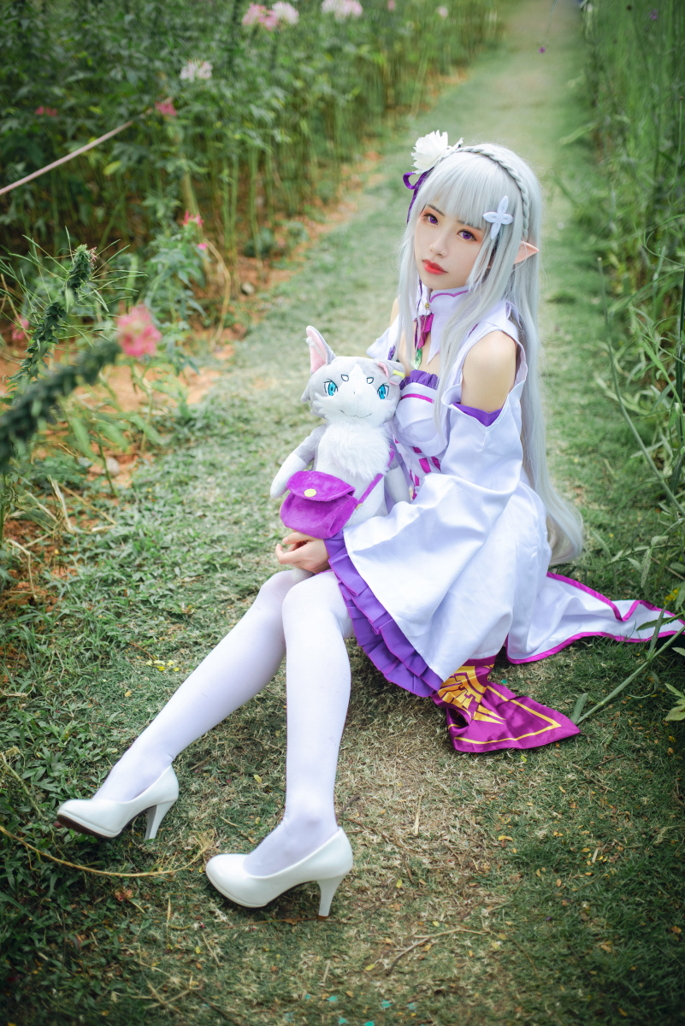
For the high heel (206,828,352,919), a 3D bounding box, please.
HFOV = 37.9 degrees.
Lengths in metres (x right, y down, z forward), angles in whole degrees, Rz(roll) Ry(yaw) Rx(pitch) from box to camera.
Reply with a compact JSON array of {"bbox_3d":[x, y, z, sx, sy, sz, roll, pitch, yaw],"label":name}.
[{"bbox_3d":[-0.097,0.497,1.448,0.222,0.155,0.080,10,32,16],"label":"high heel"}]

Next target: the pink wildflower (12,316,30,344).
[{"bbox_3d":[-0.840,-0.476,2.600,0.055,0.065,0.055,-10,32,-16],"label":"pink wildflower"}]

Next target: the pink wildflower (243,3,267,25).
[{"bbox_3d":[-0.358,-2.054,4.100,0.100,0.090,0.100,-2,31,-4],"label":"pink wildflower"}]

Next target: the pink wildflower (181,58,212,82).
[{"bbox_3d":[-0.513,-1.552,3.500,0.112,0.085,0.112,-4,31,-7],"label":"pink wildflower"}]

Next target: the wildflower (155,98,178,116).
[{"bbox_3d":[-0.583,-1.342,3.300,0.080,0.062,0.080,-5,31,-8],"label":"wildflower"}]

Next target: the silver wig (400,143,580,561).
[{"bbox_3d":[0.275,-0.216,1.805,0.270,0.860,0.340,22,37,32],"label":"silver wig"}]

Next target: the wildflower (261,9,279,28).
[{"bbox_3d":[-0.299,-2.032,4.100,0.080,0.075,0.080,-2,31,-3],"label":"wildflower"}]

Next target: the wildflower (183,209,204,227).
[{"bbox_3d":[-0.447,-0.886,3.000,0.062,0.055,0.062,-4,31,-7],"label":"wildflower"}]

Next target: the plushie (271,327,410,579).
[{"bbox_3d":[-0.004,-0.090,1.530,0.210,0.385,0.170,3,22,5],"label":"plushie"}]

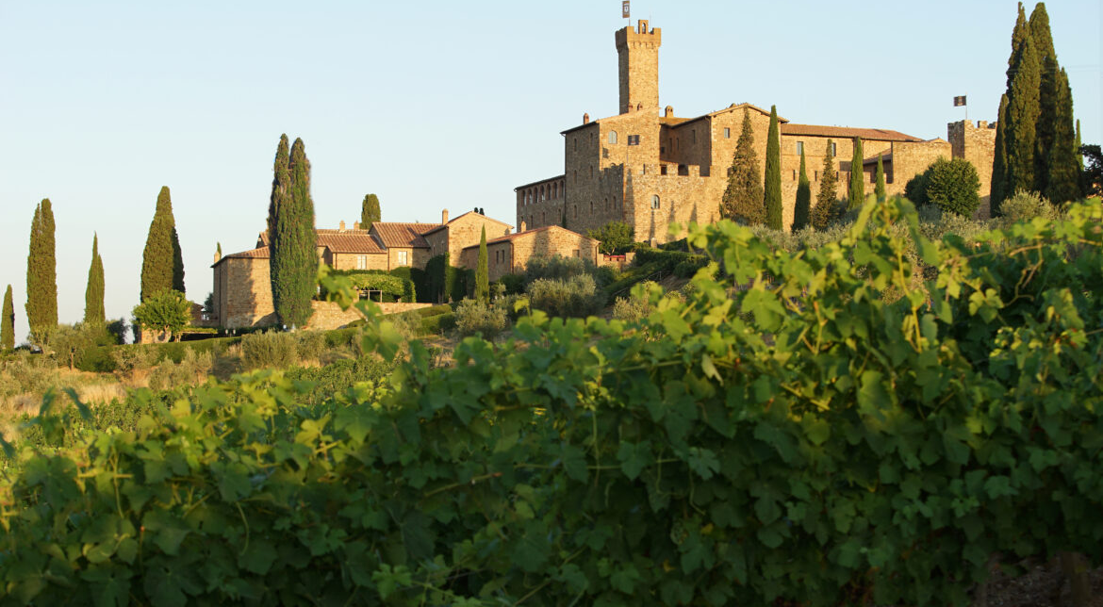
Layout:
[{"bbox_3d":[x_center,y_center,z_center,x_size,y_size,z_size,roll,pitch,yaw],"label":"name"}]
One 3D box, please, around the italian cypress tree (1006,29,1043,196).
[{"bbox_3d":[56.325,-22.282,256.000,4.276,19.694,4.276,0,-2,0],"label":"italian cypress tree"}]

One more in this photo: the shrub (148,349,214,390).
[{"bbox_3d":[-31.829,5.702,184.000,5.662,3.559,4.813,0,-2,0],"label":"shrub"}]

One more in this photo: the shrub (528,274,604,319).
[{"bbox_3d":[1.590,-0.670,233.000,8.400,5.330,6.600,0,-2,0],"label":"shrub"}]

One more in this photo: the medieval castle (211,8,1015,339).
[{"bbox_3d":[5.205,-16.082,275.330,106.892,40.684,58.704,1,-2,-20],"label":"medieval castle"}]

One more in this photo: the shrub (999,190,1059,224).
[{"bbox_3d":[58.390,-11.690,262.000,7.260,4.610,5.800,0,-2,0],"label":"shrub"}]

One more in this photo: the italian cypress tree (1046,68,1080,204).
[{"bbox_3d":[61.403,-19.940,257.000,4.067,16.495,4.067,0,-2,0],"label":"italian cypress tree"}]

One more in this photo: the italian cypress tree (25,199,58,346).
[{"bbox_3d":[-55.890,-3.310,235.000,3.510,16.430,3.400,0,-2,0],"label":"italian cypress tree"}]

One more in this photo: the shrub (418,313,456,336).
[{"bbox_3d":[-12.280,2.250,230.000,4.450,2.480,2.600,0,-2,0],"label":"shrub"}]

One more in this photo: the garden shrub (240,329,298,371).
[{"bbox_3d":[-26.332,4.352,200.000,5.451,3.693,4.633,0,-2,0],"label":"garden shrub"}]

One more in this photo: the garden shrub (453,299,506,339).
[{"bbox_3d":[-7.390,1.670,224.000,5.810,4.430,5.200,0,-2,0],"label":"garden shrub"}]

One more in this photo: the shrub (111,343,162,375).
[{"bbox_3d":[-37.481,5.074,194.000,4.605,2.900,4.145,0,-2,0],"label":"shrub"}]

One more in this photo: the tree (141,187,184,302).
[{"bbox_3d":[-43.830,-4.890,242.000,5.000,16.700,4.600,0,-2,0],"label":"tree"}]

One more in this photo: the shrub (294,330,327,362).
[{"bbox_3d":[-22.688,4.085,202.000,3.019,3.108,3.019,0,-2,0],"label":"shrub"}]

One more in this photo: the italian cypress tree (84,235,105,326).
[{"bbox_3d":[-52.340,-2.380,246.000,2.490,11.790,2.400,0,-2,0],"label":"italian cypress tree"}]

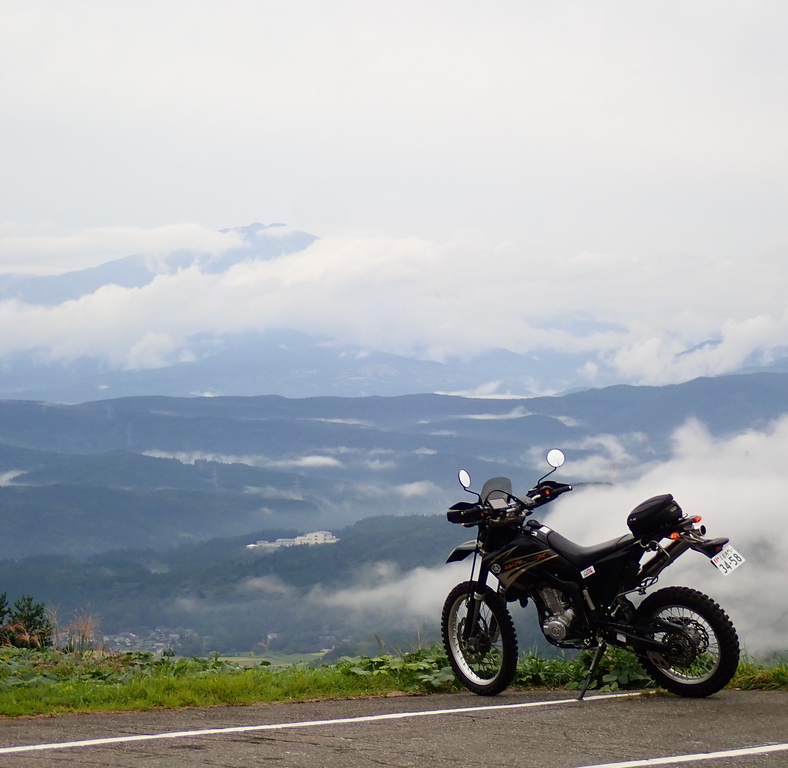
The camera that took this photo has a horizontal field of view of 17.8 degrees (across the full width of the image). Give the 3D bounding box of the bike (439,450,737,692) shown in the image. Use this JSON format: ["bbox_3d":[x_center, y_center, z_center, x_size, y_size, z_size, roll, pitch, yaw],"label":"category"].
[{"bbox_3d":[1.000,1.140,14.520,2.170,1.430,0.800,-2,6,36],"label":"bike"}]

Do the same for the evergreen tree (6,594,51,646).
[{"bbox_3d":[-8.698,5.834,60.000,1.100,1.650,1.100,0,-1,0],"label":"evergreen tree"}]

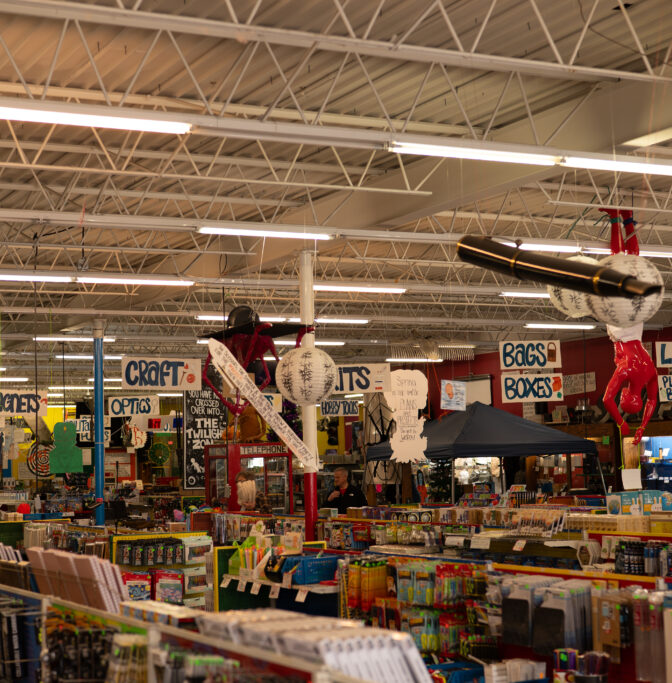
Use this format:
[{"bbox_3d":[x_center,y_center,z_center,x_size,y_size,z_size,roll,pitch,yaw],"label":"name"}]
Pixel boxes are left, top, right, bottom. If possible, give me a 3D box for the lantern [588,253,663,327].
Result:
[{"bbox_3d":[1.423,-0.253,6.977,0.368,0.363,0.368,-2,-5,0],"label":"lantern"}]

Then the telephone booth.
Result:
[{"bbox_3d":[-1.018,2.280,16.860,0.800,2.100,0.800,1,-5,-25],"label":"telephone booth"}]

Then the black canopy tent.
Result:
[{"bbox_3d":[2.160,2.188,20.985,2.900,2.608,2.900,1,-5,-27],"label":"black canopy tent"}]

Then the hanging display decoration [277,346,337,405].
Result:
[{"bbox_3d":[-0.186,0.226,9.300,0.405,0.383,0.405,-2,-5,0],"label":"hanging display decoration"}]

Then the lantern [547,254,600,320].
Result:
[{"bbox_3d":[1.481,-0.332,8.667,0.390,0.381,0.390,-2,-5,0],"label":"lantern"}]

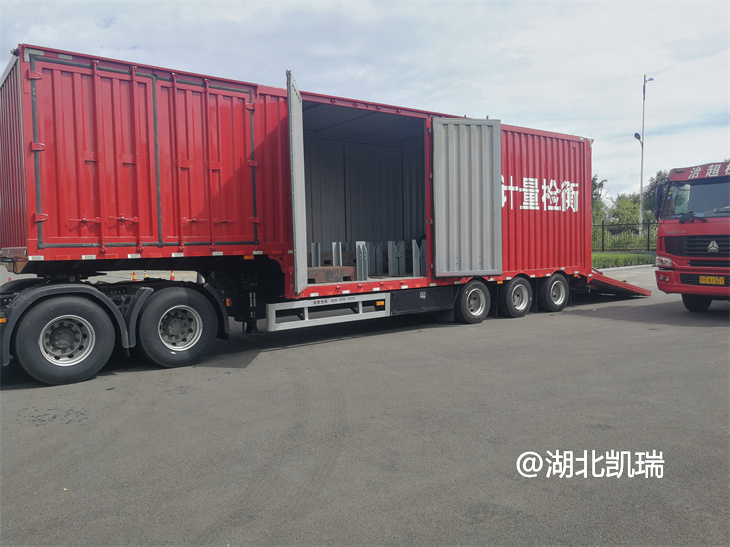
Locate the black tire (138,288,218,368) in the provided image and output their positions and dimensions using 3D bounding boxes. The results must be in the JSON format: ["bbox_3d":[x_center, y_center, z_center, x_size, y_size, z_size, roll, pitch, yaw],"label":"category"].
[{"bbox_3d":[-2.511,0.732,7.664,1.059,1.059,0.290,-3,4,-37],"label":"black tire"}]

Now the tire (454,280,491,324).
[{"bbox_3d":[2.133,0.566,11.214,0.852,0.852,0.250,-3,4,-37],"label":"tire"}]

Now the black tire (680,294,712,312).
[{"bbox_3d":[7.207,0.302,12.267,1.080,1.080,0.300,-3,4,-39],"label":"black tire"}]

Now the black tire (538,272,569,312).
[{"bbox_3d":[4.283,0.442,12.843,0.852,0.852,0.250,-3,4,-37],"label":"black tire"}]

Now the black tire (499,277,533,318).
[{"bbox_3d":[3.212,0.504,12.031,0.852,0.852,0.250,-3,4,-37],"label":"black tire"}]

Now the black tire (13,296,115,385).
[{"bbox_3d":[-3.586,0.794,6.850,1.059,1.059,0.290,-3,4,-37],"label":"black tire"}]

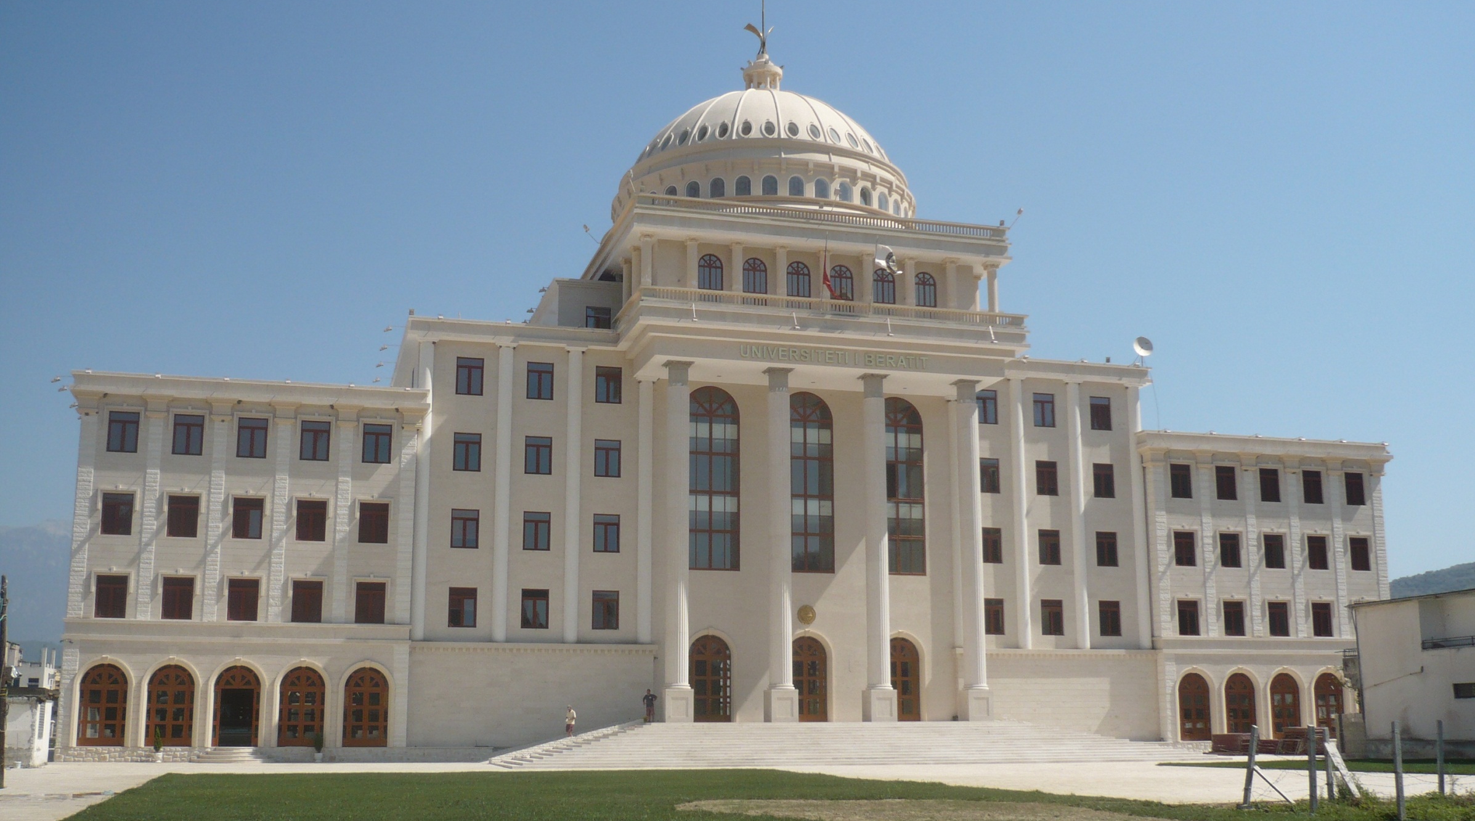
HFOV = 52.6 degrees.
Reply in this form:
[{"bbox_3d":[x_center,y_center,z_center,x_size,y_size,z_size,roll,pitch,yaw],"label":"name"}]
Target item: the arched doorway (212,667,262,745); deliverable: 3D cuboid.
[{"bbox_3d":[-24.994,14.784,74.515,2.258,4.040,0.300,3,-12,-15],"label":"arched doorway"}]

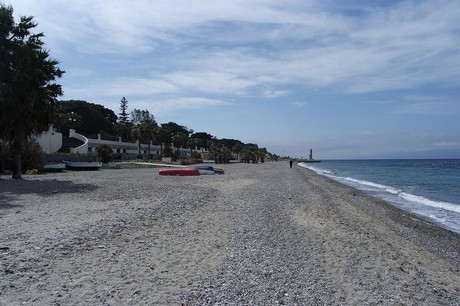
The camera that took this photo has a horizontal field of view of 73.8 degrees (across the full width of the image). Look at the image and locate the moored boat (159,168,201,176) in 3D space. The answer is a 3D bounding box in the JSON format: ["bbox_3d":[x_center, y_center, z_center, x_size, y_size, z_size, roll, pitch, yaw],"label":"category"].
[{"bbox_3d":[-5.549,2.151,33.800,4.400,0.750,1.500,-1,-2,9],"label":"moored boat"}]

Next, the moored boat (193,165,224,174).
[{"bbox_3d":[-2.315,1.986,36.000,3.400,0.950,1.500,-1,-2,13],"label":"moored boat"}]

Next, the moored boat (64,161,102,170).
[{"bbox_3d":[-21.785,1.901,45.500,5.200,1.400,1.800,-1,-2,6],"label":"moored boat"}]

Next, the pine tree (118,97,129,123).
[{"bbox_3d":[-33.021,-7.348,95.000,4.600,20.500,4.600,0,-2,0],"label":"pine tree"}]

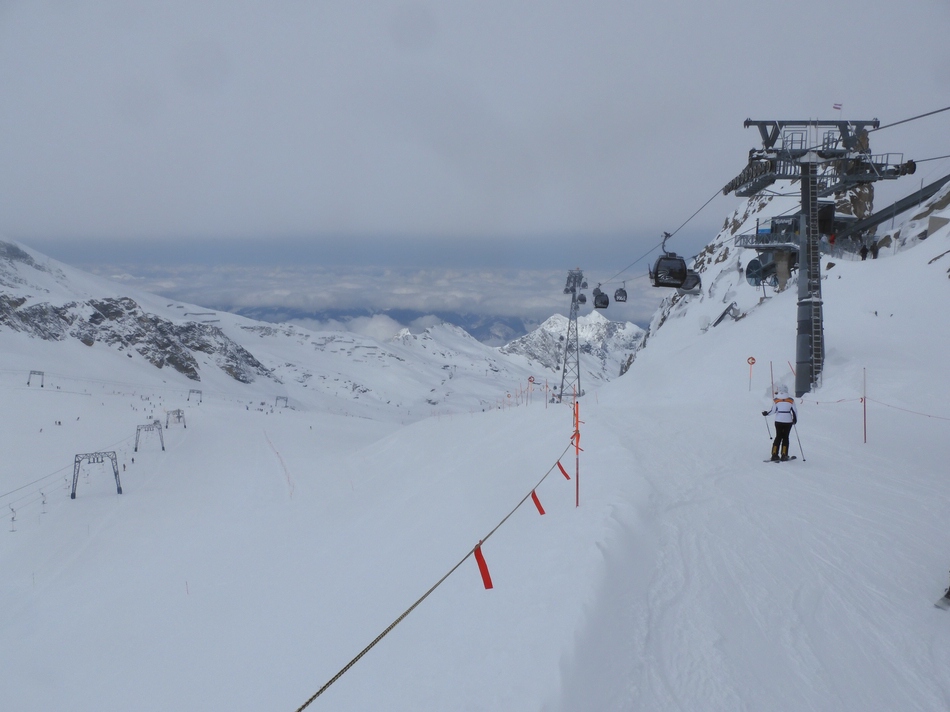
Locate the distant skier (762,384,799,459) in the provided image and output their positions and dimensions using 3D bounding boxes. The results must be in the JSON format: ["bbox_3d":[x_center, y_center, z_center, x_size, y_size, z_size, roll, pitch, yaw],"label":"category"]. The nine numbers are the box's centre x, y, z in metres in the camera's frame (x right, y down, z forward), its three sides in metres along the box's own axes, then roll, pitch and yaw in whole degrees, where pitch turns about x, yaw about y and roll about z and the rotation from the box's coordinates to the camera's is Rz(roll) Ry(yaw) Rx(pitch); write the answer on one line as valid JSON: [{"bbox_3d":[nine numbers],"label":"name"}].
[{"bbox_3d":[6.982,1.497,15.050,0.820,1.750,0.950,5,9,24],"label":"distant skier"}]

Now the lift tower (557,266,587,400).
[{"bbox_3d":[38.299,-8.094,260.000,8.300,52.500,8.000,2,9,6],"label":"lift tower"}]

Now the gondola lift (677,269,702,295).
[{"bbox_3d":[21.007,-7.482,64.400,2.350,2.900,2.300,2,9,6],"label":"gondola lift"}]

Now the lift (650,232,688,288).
[{"bbox_3d":[14.473,-7.106,49.000,2.450,4.150,2.350,2,9,6],"label":"lift"}]

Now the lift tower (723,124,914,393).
[{"bbox_3d":[14.973,-4.516,29.300,6.300,12.200,6.400,2,0,6],"label":"lift tower"}]

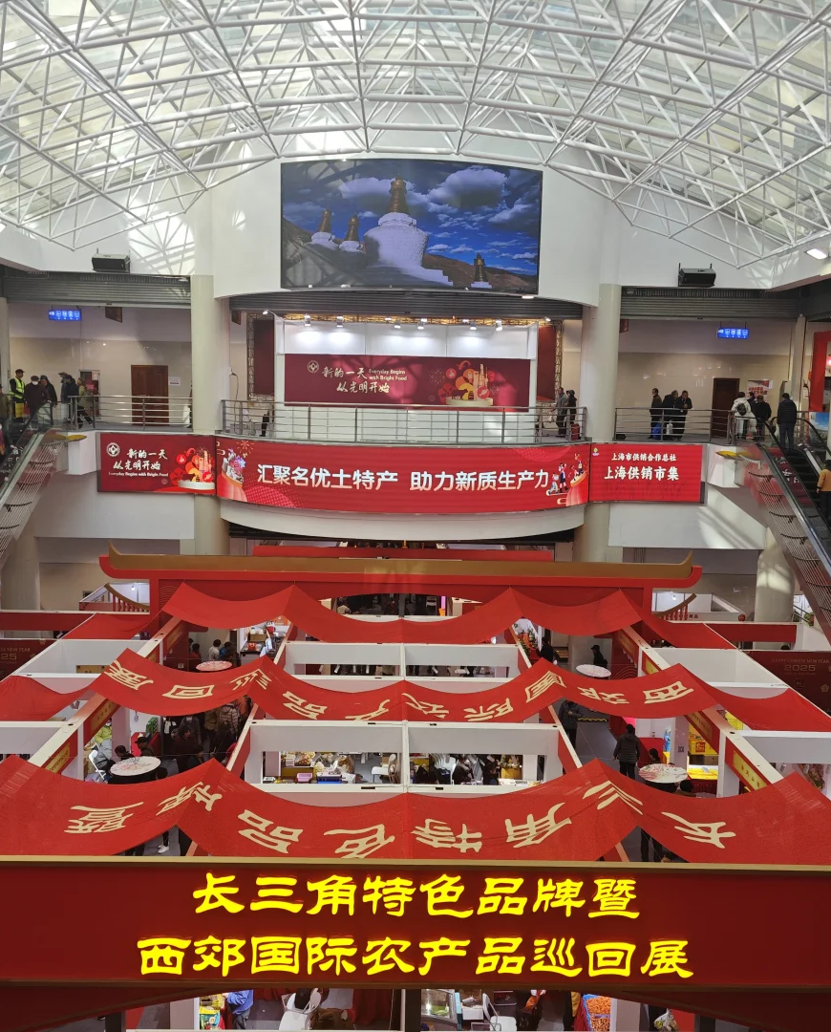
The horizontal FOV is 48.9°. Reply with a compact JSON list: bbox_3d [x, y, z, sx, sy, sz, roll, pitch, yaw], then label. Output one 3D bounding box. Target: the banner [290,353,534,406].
[{"bbox_3d":[-0.226,-3.875,26.724,7.150,1.500,0.060,1,7,-1],"label":"banner"}]

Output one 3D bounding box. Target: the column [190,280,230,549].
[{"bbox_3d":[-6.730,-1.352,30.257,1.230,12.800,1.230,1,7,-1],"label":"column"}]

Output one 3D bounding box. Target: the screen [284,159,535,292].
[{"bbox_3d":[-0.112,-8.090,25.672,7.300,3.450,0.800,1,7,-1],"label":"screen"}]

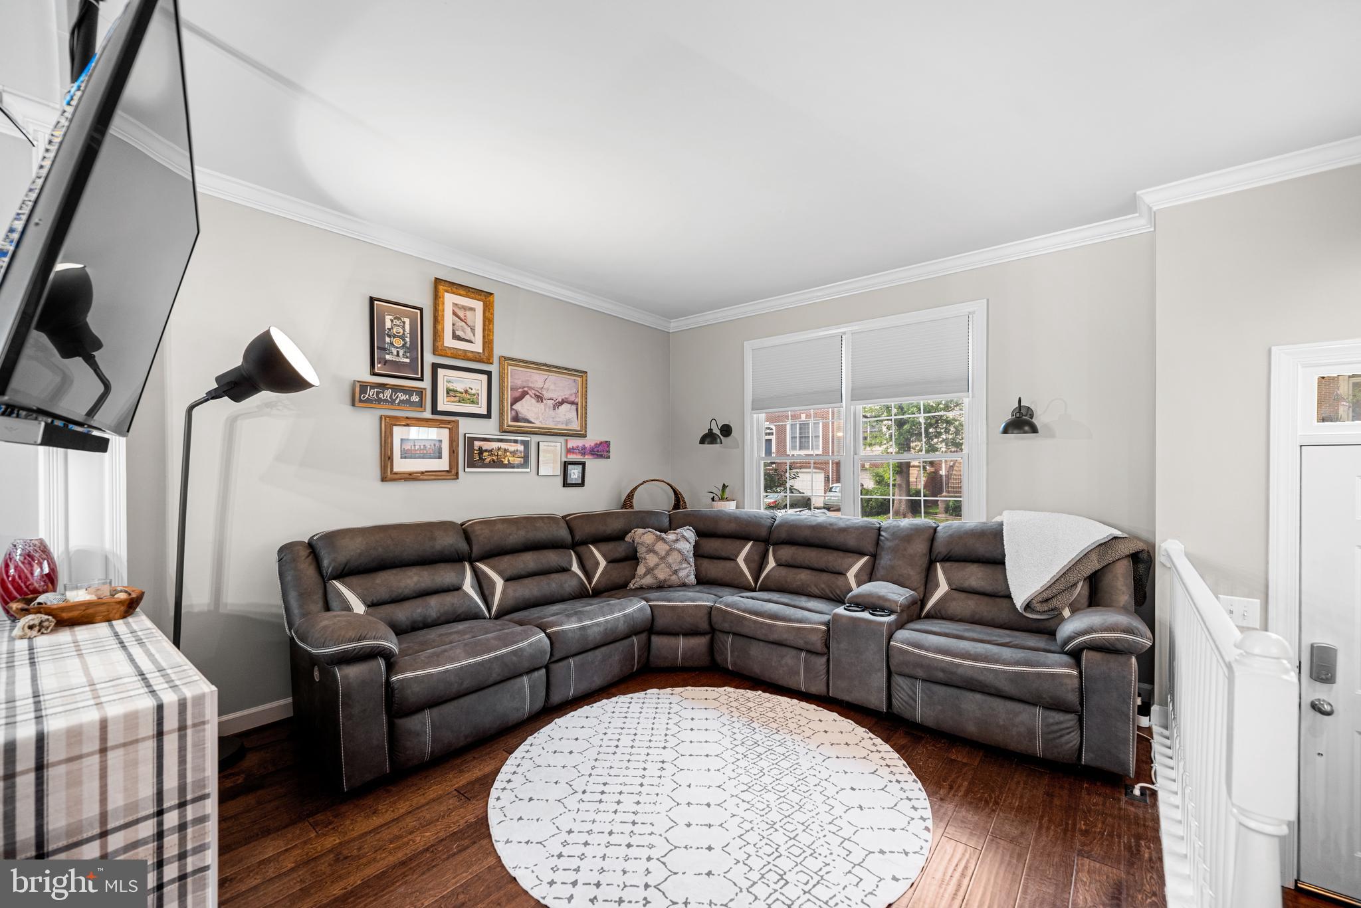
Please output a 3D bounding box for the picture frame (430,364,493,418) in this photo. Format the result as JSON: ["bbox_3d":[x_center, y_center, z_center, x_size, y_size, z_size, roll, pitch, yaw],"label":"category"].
[{"bbox_3d":[-1.462,-0.412,3.555,0.022,0.330,0.413,0,-1,41],"label":"picture frame"}]

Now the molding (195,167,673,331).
[{"bbox_3d":[-1.236,-1.276,3.789,0.070,0.090,3.600,0,-1,41],"label":"molding"}]

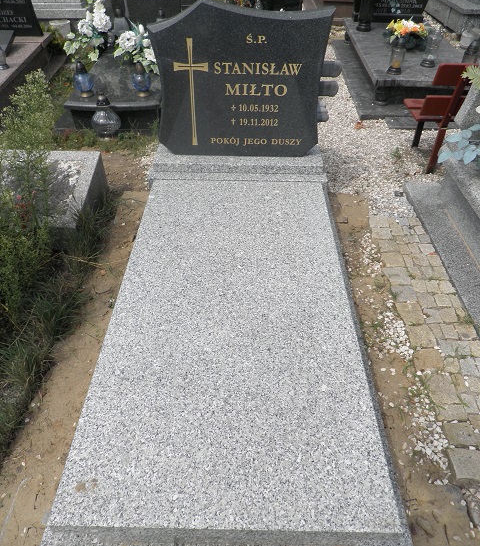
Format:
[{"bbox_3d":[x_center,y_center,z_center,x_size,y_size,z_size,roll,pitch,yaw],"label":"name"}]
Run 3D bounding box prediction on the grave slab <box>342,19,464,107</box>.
[{"bbox_3d":[1.465,-1.924,3.945,0.880,0.190,1.750,2,43,1],"label":"grave slab"}]

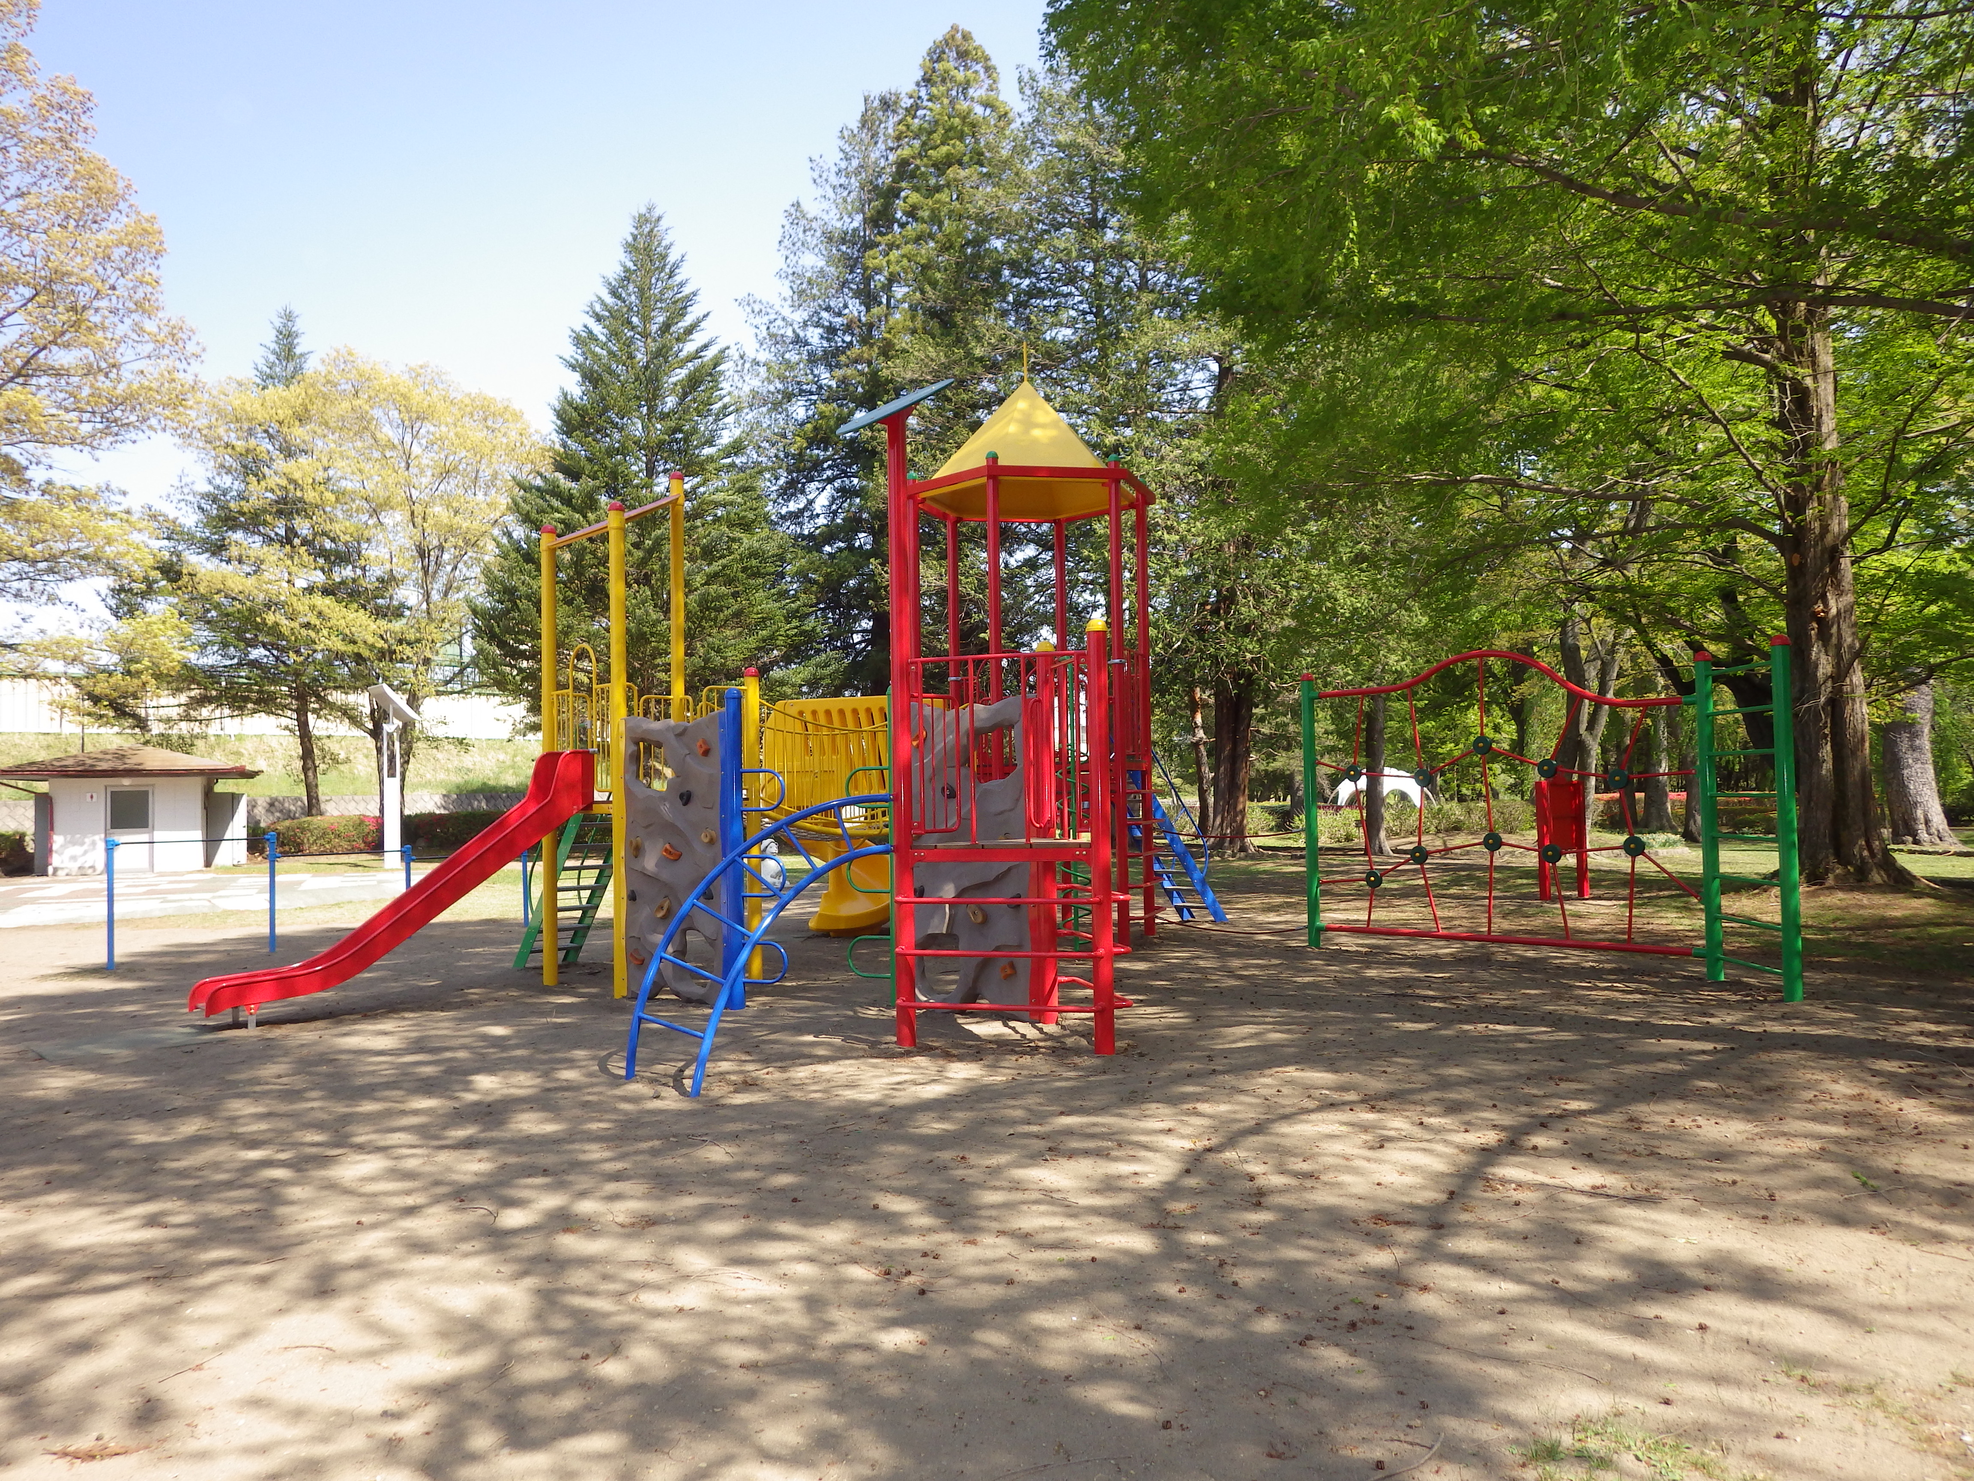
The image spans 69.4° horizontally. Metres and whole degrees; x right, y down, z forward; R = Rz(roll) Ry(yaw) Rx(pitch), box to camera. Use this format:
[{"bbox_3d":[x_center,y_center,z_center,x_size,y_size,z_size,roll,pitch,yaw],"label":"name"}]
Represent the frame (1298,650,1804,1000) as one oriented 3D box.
[{"bbox_3d":[4.508,0.623,11.905,0.666,2.520,4.677,0,-3,-33],"label":"frame"}]

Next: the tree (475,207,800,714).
[{"bbox_3d":[-9.170,-5.487,37.244,8.400,17.124,8.400,-1,-2,0],"label":"tree"}]

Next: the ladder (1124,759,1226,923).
[{"bbox_3d":[1.931,1.163,15.995,1.580,1.840,0.570,1,-3,-40],"label":"ladder"}]

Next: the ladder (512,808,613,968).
[{"bbox_3d":[-3.642,1.287,12.673,0.570,1.520,1.280,1,-3,-44],"label":"ladder"}]

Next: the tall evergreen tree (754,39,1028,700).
[{"bbox_3d":[-3.078,-8.645,40.363,7.600,23.473,7.600,-1,-2,0],"label":"tall evergreen tree"}]

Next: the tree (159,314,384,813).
[{"bbox_3d":[-22.068,-4.890,44.234,7.400,16.893,7.400,-1,-2,0],"label":"tree"}]

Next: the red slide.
[{"bbox_3d":[-4.276,1.005,10.517,2.780,1.860,0.560,1,-3,-41],"label":"red slide"}]

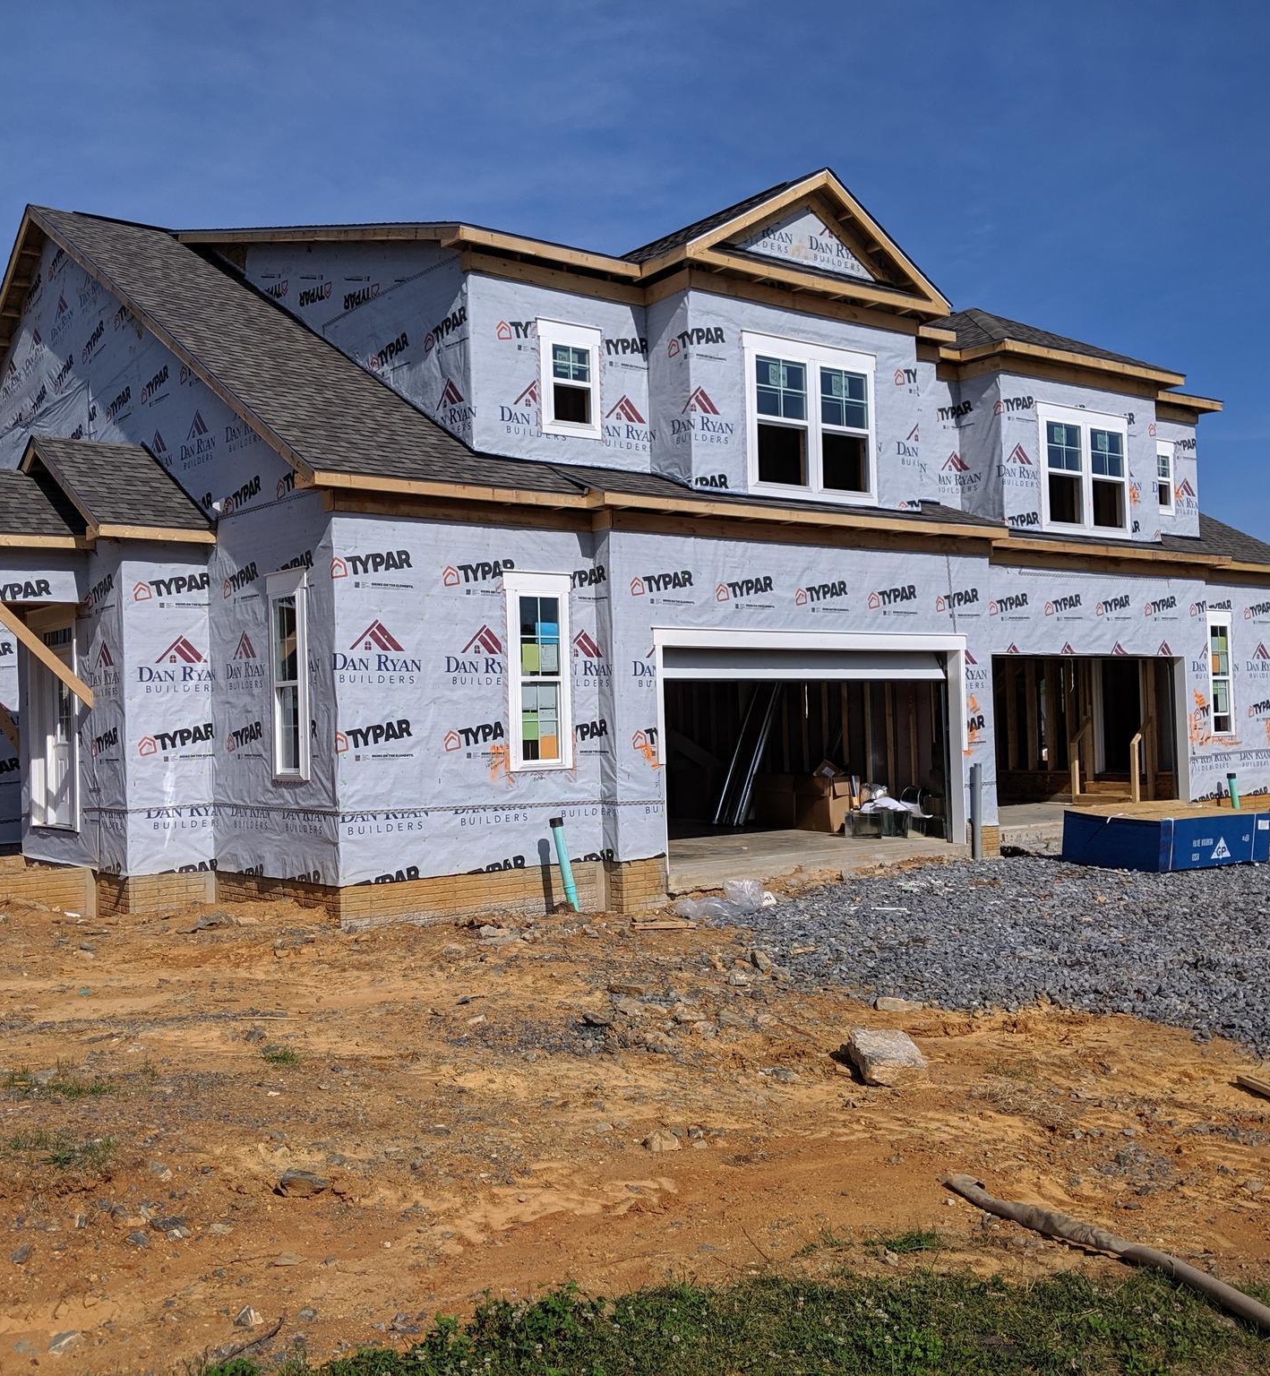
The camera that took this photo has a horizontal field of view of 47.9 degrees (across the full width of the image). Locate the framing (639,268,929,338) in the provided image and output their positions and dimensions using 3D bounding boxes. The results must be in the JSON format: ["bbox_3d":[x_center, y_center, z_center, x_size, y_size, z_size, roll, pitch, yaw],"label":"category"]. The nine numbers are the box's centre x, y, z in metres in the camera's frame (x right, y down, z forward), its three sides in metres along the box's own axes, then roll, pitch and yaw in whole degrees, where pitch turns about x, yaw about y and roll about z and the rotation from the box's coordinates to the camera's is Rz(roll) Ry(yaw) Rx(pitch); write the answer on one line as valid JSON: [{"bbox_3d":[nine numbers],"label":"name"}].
[{"bbox_3d":[1.953,-4.583,17.354,3.820,0.270,0.850,0,-2,-36],"label":"framing"}]

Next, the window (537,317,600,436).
[{"bbox_3d":[-0.702,-3.421,15.882,0.845,1.255,0.100,0,-2,-36],"label":"window"}]

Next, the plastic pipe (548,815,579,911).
[{"bbox_3d":[-0.697,1.766,14.417,0.130,0.960,0.130,-7,-6,-36],"label":"plastic pipe"}]

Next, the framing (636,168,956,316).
[{"bbox_3d":[2.029,-5.413,17.232,4.270,1.420,0.850,0,-2,-36],"label":"framing"}]

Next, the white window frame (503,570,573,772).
[{"bbox_3d":[-0.974,-0.177,14.772,0.810,2.030,0.100,0,-2,-36],"label":"white window frame"}]

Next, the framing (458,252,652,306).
[{"bbox_3d":[-0.771,-4.528,15.827,2.440,0.240,0.100,0,-2,-36],"label":"framing"}]

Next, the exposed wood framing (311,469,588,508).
[{"bbox_3d":[-1.764,-1.918,14.062,3.030,0.150,0.140,0,-2,-36],"label":"exposed wood framing"}]

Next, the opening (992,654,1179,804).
[{"bbox_3d":[6.677,0.711,20.888,4.550,2.340,0.220,0,-2,-36],"label":"opening"}]

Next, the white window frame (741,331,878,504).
[{"bbox_3d":[2.086,-3.130,16.916,2.090,1.850,0.130,0,-2,-36],"label":"white window frame"}]

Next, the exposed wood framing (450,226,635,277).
[{"bbox_3d":[-0.915,-4.672,15.434,2.320,0.150,0.160,0,-2,-36],"label":"exposed wood framing"}]

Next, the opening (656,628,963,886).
[{"bbox_3d":[2.200,0.707,16.803,4.920,2.660,0.220,0,-2,-36],"label":"opening"}]

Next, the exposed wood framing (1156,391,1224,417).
[{"bbox_3d":[9.200,-4.761,23.764,2.050,0.140,0.100,0,-2,-36],"label":"exposed wood framing"}]

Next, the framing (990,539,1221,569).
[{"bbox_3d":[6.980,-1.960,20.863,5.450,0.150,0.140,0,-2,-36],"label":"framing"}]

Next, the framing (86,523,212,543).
[{"bbox_3d":[-5.095,-1.614,15.101,1.330,0.165,0.200,0,-2,-36],"label":"framing"}]

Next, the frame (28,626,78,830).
[{"bbox_3d":[-6.798,0.452,16.703,0.140,2.370,1.708,0,-2,-40],"label":"frame"}]

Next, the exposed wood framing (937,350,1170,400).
[{"bbox_3d":[6.454,-4.555,20.929,4.200,0.290,0.250,0,-2,-36],"label":"exposed wood framing"}]

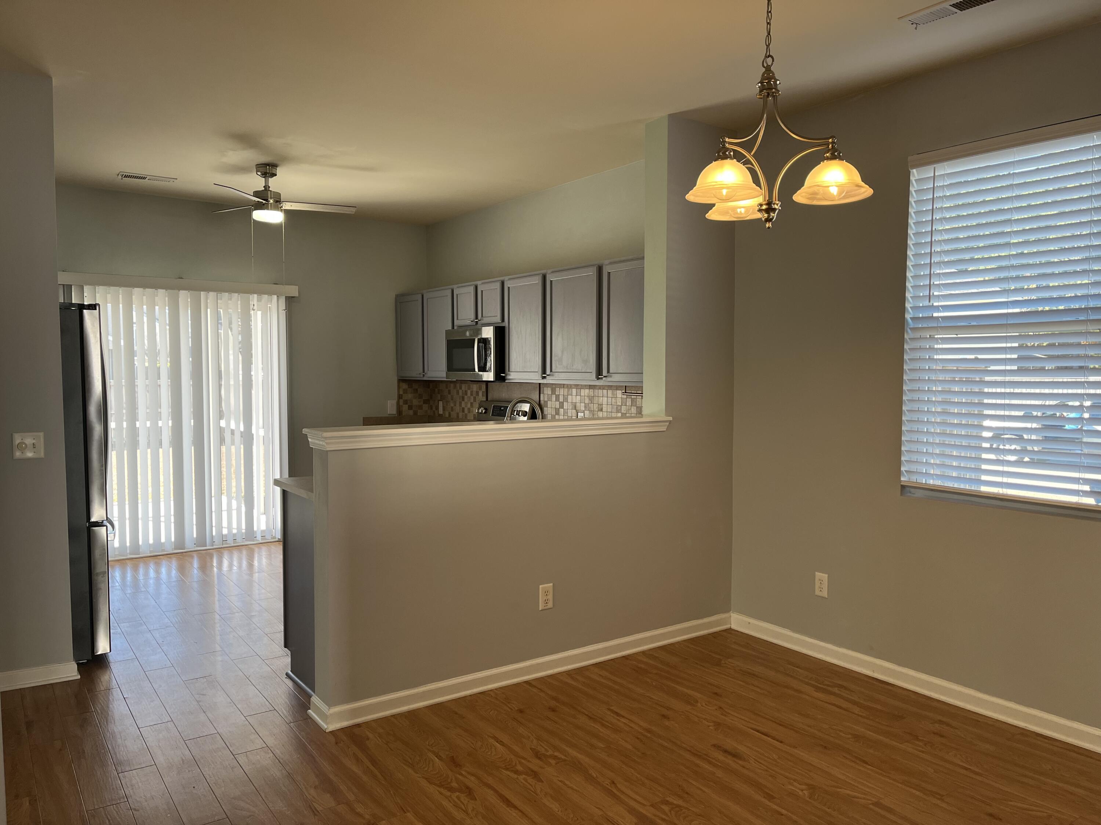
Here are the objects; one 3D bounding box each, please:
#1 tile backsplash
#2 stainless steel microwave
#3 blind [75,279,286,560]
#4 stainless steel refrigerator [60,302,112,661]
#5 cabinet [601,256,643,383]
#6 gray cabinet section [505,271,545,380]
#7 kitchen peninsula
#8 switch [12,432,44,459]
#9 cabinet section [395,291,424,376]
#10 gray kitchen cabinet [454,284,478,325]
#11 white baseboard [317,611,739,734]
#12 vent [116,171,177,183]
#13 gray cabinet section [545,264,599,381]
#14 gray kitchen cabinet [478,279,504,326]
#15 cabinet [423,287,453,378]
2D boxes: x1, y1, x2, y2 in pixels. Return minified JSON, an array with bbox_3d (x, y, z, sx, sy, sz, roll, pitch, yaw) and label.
[{"bbox_3d":[-0.280,-0.021,6.235,0.320,0.440,3.450,-2,4,-36],"label":"tile backsplash"},{"bbox_3d":[-0.460,-0.442,6.372,0.400,0.405,0.750,-2,4,-36],"label":"stainless steel microwave"},{"bbox_3d":[-2.838,0.071,6.419,1.650,2.040,0.100,-2,4,-36],"label":"blind"},{"bbox_3d":[-2.740,0.347,4.207,0.860,1.765,0.910,-2,4,-36],"label":"stainless steel refrigerator"},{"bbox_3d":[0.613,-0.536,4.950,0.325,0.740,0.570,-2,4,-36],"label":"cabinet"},{"bbox_3d":[-0.046,-0.585,5.818,0.332,0.745,0.522,-2,4,-35],"label":"gray cabinet section"},{"bbox_3d":[-0.356,0.637,4.147,1.910,1.207,0.850,-2,4,-36],"label":"kitchen peninsula"},{"bbox_3d":[-2.363,0.153,3.746,0.118,0.117,0.020,-2,4,-36],"label":"switch"},{"bbox_3d":[-1.104,-0.675,7.328,0.332,0.745,0.530,-2,4,-35],"label":"cabinet section"},{"bbox_3d":[-0.527,-0.834,6.528,0.325,0.340,0.375,-2,4,-36],"label":"gray kitchen cabinet"},{"bbox_3d":[-0.004,1.204,4.065,2.365,0.085,0.195,-2,4,-36],"label":"white baseboard"},{"bbox_3d":[-2.803,-1.624,5.729,0.360,0.020,0.190,-2,4,-36],"label":"vent"},{"bbox_3d":[0.272,-0.557,5.364,0.332,0.745,0.588,-2,4,-35],"label":"gray cabinet section"},{"bbox_3d":[-0.310,-0.817,6.225,0.325,0.340,0.370,-2,4,-36],"label":"gray kitchen cabinet"},{"bbox_3d":[-0.786,-0.653,6.899,0.325,0.751,0.525,-2,4,-36],"label":"cabinet"}]

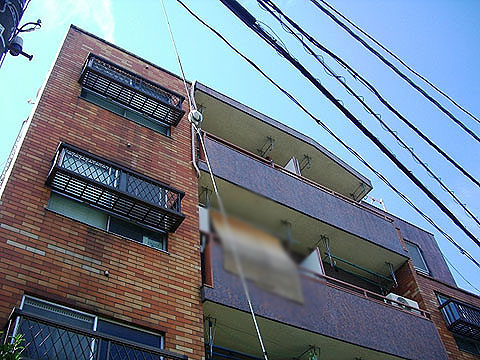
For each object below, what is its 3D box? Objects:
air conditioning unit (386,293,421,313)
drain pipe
[{"bbox_3d":[3.306,2.678,10.671,0.796,0.550,0.300,24,-57,-23],"label":"air conditioning unit"},{"bbox_3d":[-0.905,-1.135,10.439,0.168,3.272,0.170,-3,-51,-4],"label":"drain pipe"}]

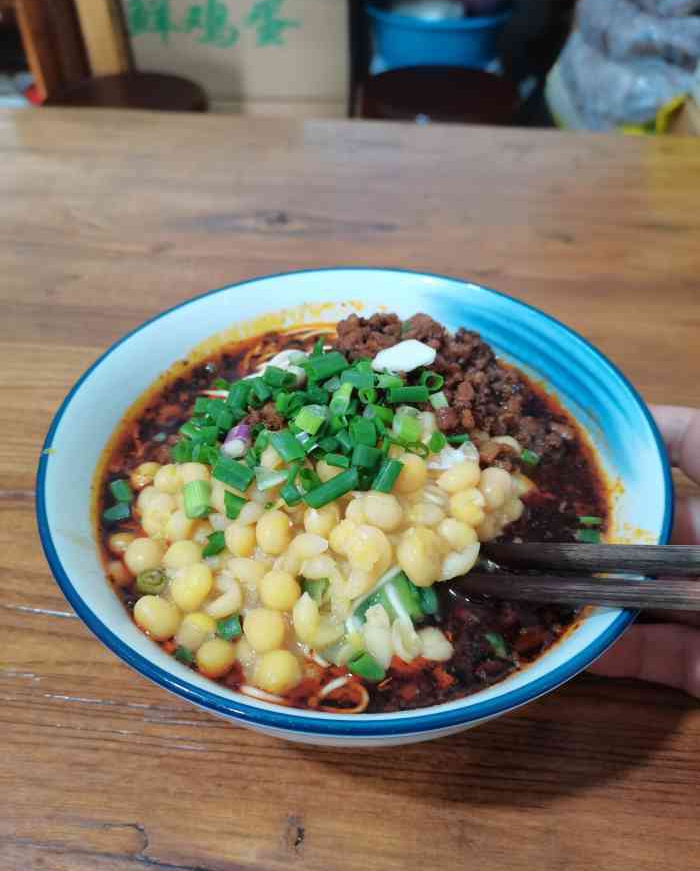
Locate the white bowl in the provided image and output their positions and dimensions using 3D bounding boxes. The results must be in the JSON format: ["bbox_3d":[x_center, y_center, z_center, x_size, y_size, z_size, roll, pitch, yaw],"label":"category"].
[{"bbox_3d":[0.002,0.023,0.233,0.180,0.071,0.180,0,45,0],"label":"white bowl"}]

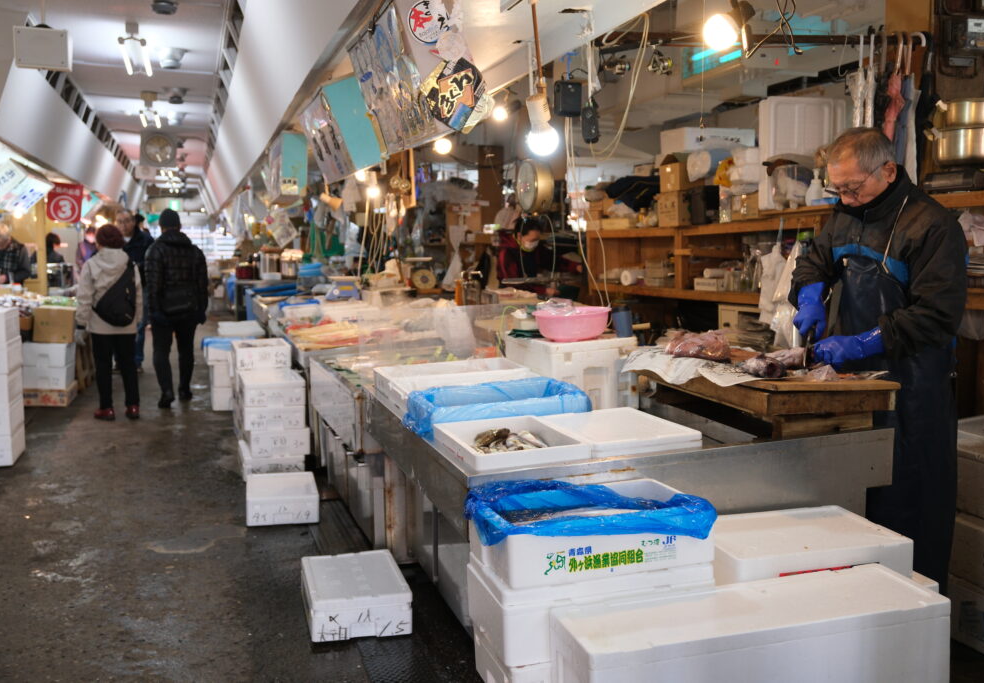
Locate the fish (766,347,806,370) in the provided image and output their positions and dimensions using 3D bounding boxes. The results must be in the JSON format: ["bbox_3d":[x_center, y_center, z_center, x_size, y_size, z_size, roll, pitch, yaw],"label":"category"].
[{"bbox_3d":[1.078,0.059,3.540,0.150,0.065,0.100,-2,6,-17],"label":"fish"}]

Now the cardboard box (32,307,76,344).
[{"bbox_3d":[-3.894,-0.138,8.669,0.330,0.285,0.330,-1,6,-8],"label":"cardboard box"}]

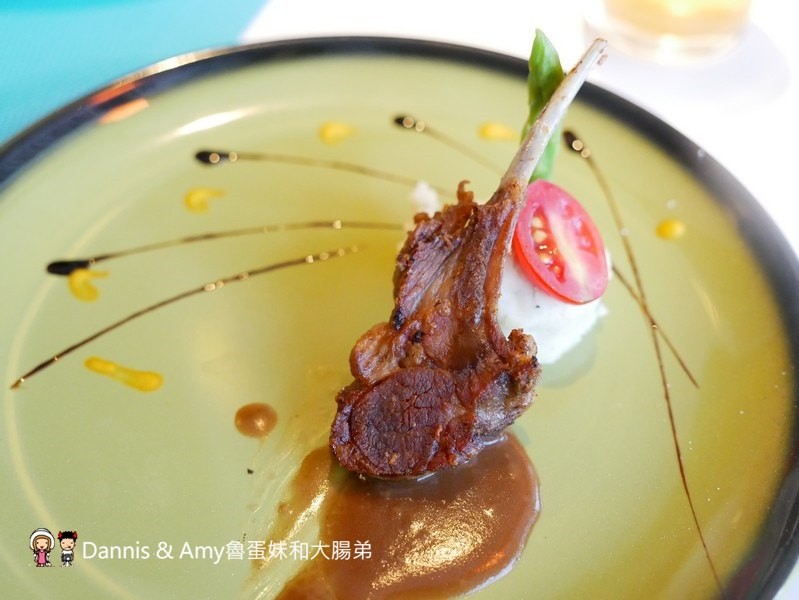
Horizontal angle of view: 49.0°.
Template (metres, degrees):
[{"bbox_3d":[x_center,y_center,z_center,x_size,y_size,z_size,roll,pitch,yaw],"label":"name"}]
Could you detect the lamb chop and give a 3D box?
[{"bbox_3d":[0.032,-0.015,0.252,0.053,0.029,0.143,23,75,14],"label":"lamb chop"}]

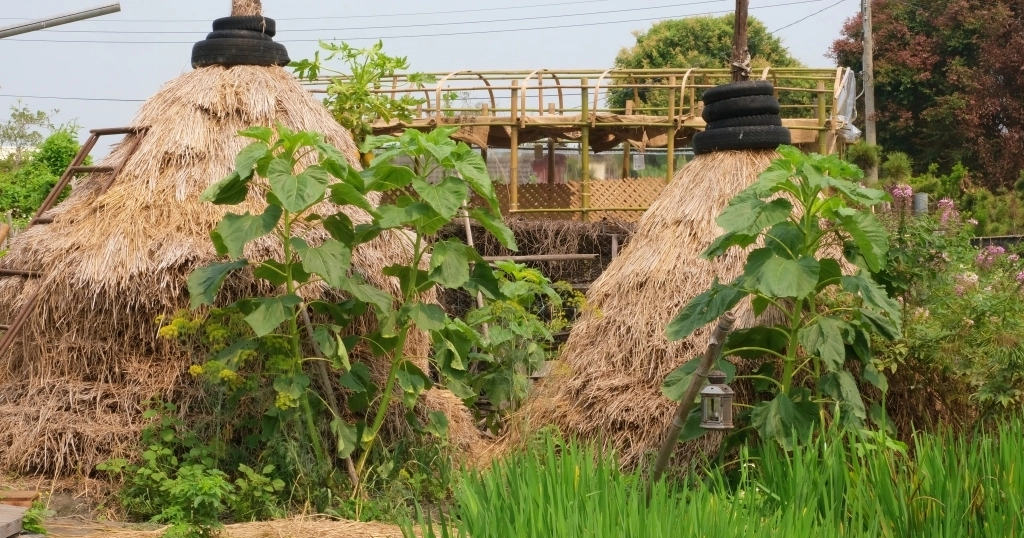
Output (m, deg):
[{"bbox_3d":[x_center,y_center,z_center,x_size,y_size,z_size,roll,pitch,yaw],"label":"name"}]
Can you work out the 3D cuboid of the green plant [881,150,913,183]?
[{"bbox_3d":[4.713,-1.256,23.000,0.390,0.390,0.390,0,3,0],"label":"green plant"}]

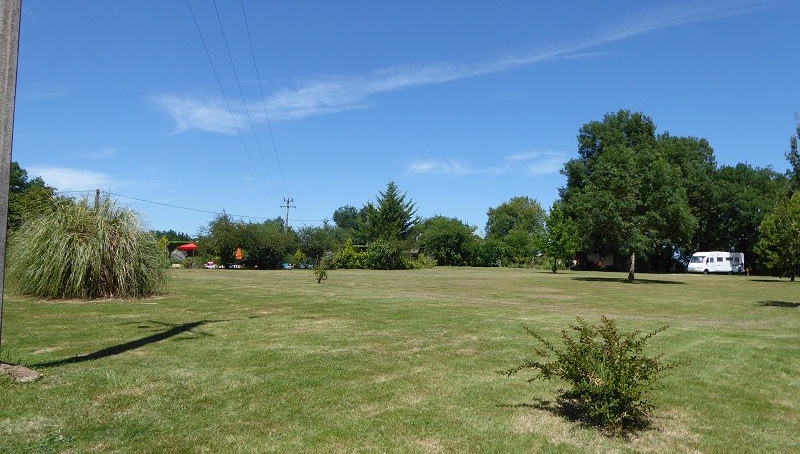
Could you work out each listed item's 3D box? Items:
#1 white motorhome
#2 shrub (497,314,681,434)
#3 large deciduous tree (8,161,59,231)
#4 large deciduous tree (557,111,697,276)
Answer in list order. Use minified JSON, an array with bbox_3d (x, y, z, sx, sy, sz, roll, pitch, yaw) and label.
[{"bbox_3d":[39.308,4.522,69.000,6.200,2.870,2.250,2,-3,-13],"label":"white motorhome"},{"bbox_3d":[1.845,1.407,5.400,1.650,1.070,1.450,0,-3,19],"label":"shrub"},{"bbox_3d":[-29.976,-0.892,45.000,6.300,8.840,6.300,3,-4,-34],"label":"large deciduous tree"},{"bbox_3d":[19.155,-2.683,46.500,10.600,14.330,10.200,0,-3,22],"label":"large deciduous tree"}]

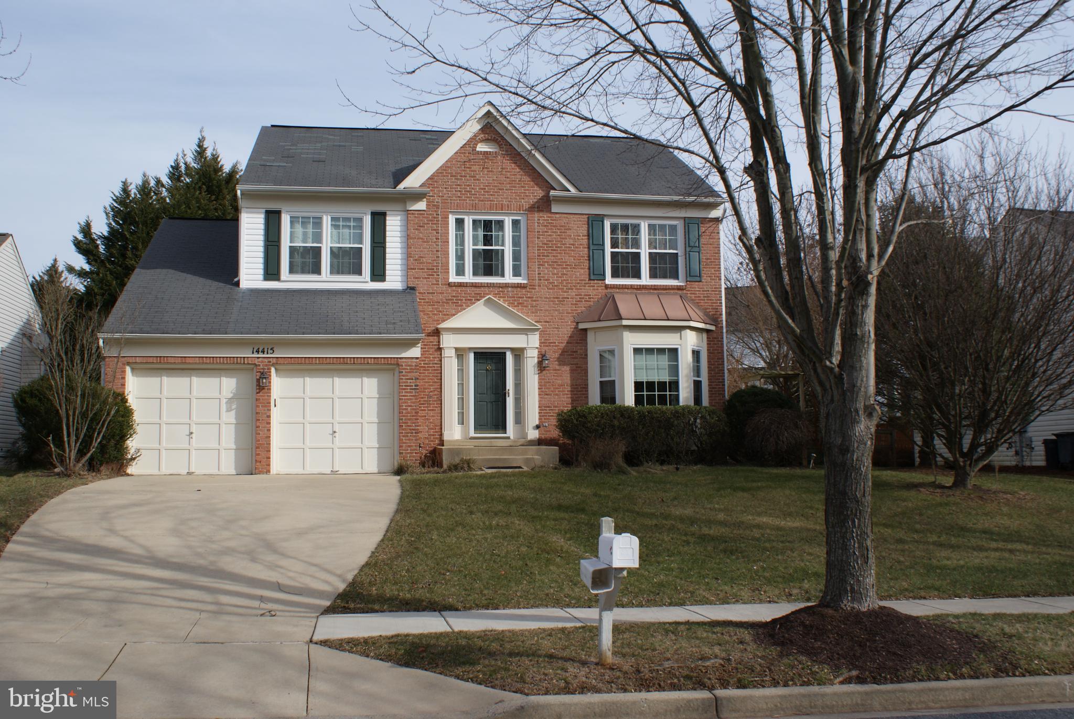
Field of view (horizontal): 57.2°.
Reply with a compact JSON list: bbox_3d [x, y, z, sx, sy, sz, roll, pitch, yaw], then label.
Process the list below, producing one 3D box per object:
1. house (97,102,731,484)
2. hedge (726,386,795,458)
[{"bbox_3d":[-2.693,-1.892,25.786,13.400,9.400,11.000,0,-6,-8],"label":"house"},{"bbox_3d":[5.124,1.457,22.500,1.650,1.720,1.600,0,-6,-8],"label":"hedge"}]

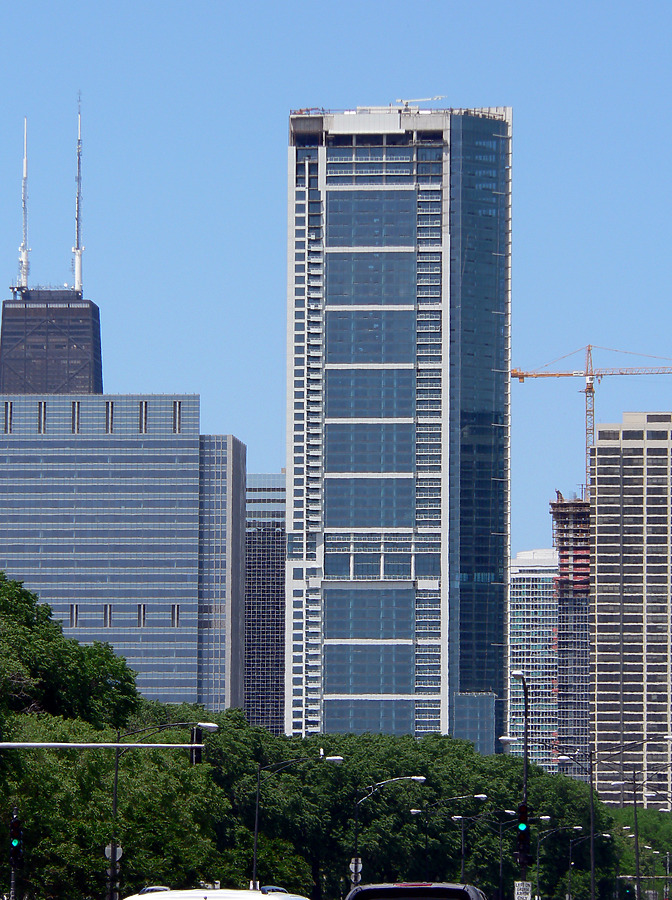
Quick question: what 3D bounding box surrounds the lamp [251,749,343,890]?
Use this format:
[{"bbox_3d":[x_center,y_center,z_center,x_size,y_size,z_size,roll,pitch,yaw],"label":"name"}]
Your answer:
[{"bbox_3d":[-2.032,21.792,294.286,4.850,9.660,0.400,0,-5,6],"label":"lamp"}]

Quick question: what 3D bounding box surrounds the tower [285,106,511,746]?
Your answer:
[{"bbox_3d":[17.633,10.631,1459.012,59.000,206.000,28.000,0,-5,8],"label":"tower"}]

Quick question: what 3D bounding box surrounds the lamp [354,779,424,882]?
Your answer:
[{"bbox_3d":[3.671,26.577,351.559,4.850,9.980,0.400,0,-5,6],"label":"lamp"}]

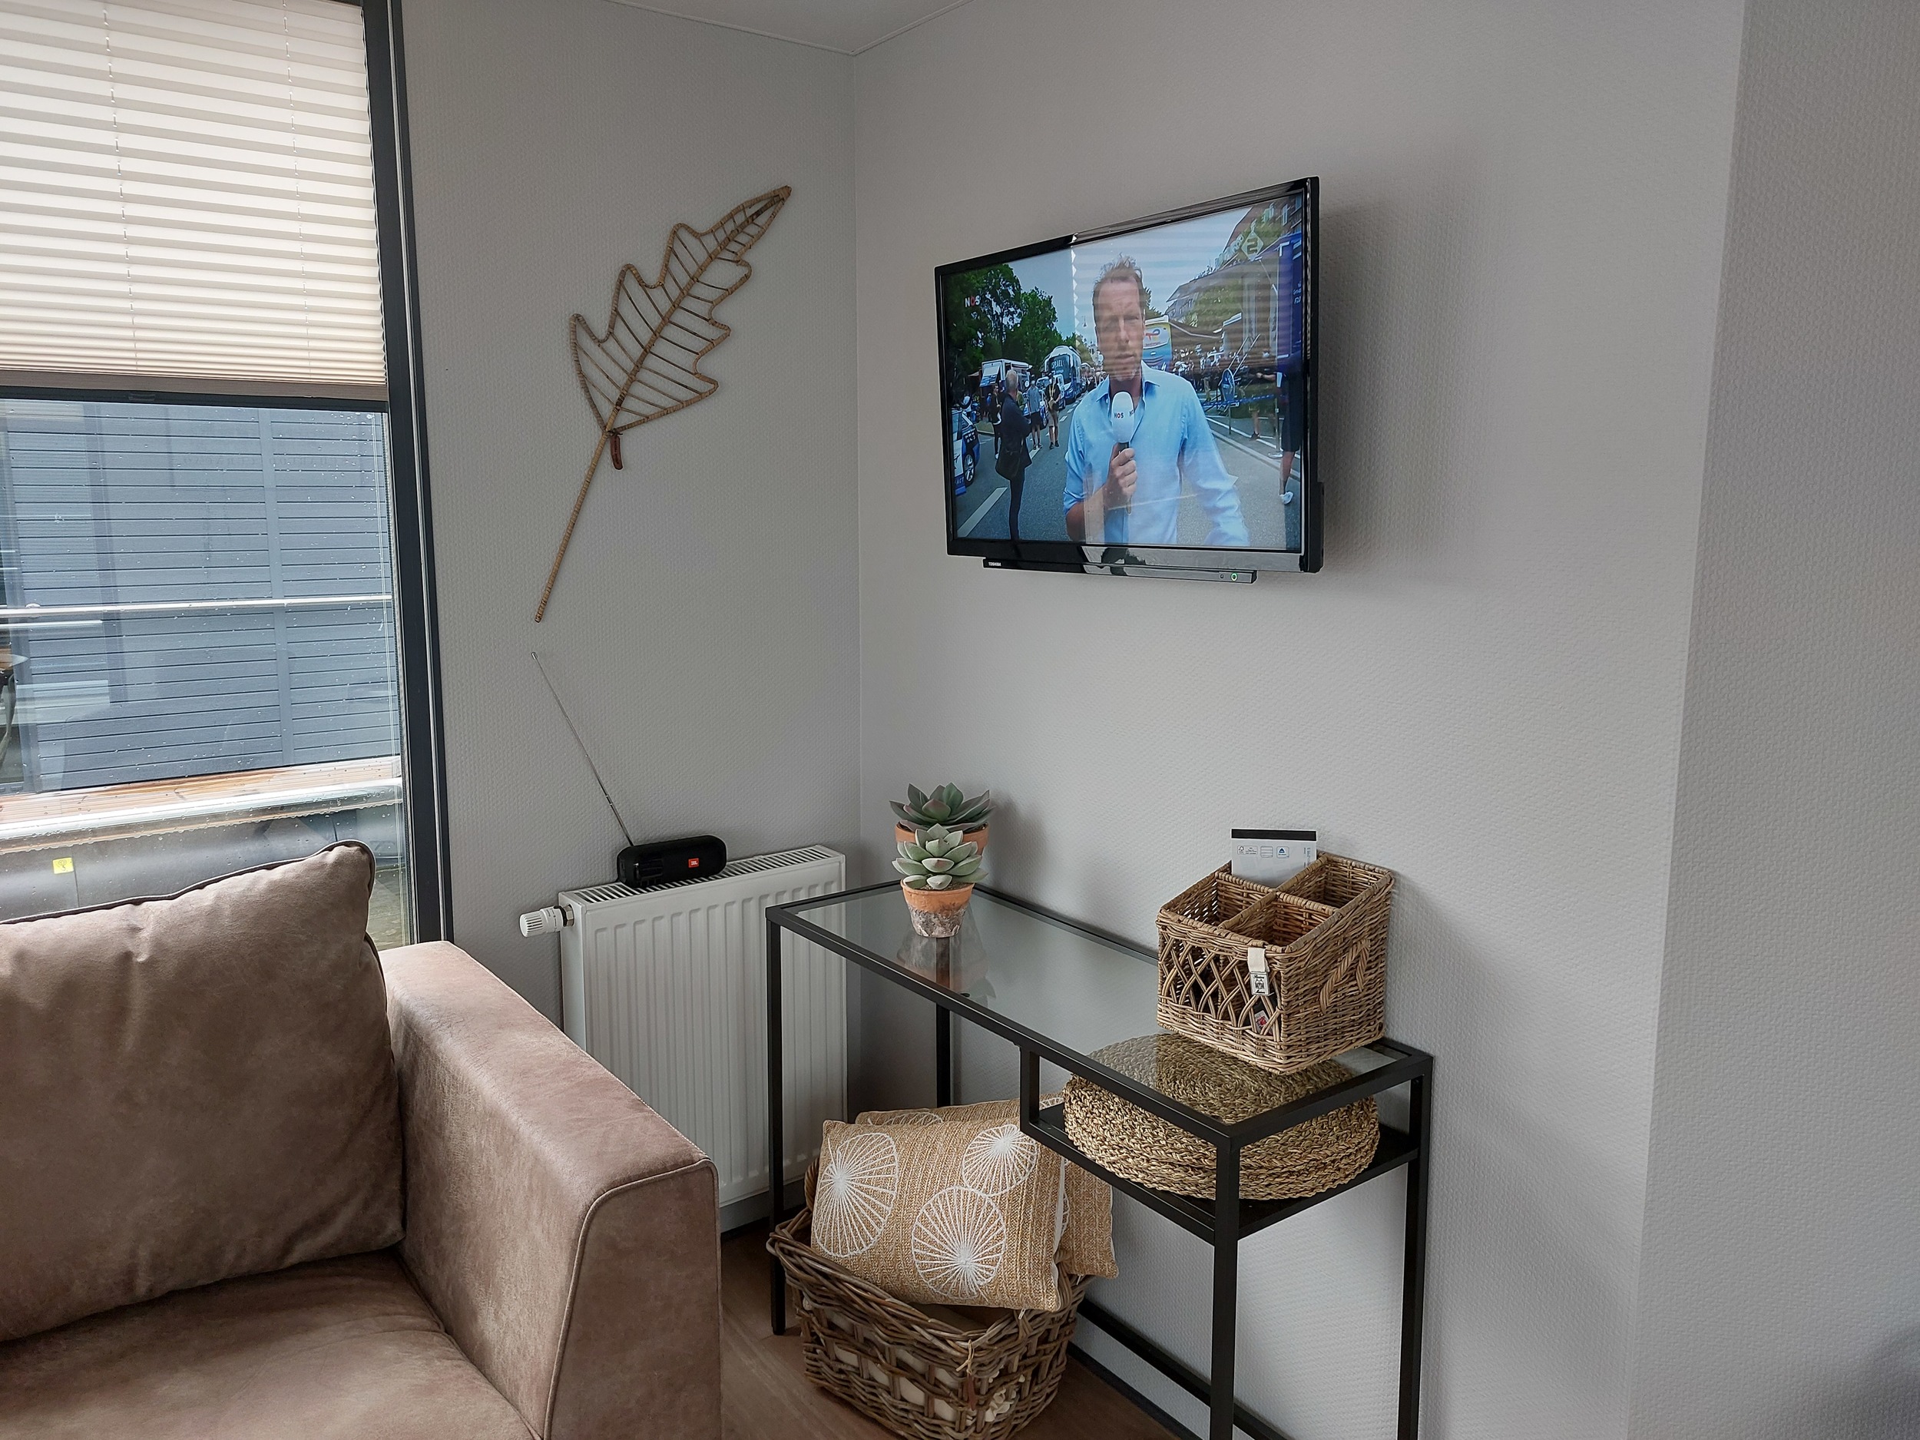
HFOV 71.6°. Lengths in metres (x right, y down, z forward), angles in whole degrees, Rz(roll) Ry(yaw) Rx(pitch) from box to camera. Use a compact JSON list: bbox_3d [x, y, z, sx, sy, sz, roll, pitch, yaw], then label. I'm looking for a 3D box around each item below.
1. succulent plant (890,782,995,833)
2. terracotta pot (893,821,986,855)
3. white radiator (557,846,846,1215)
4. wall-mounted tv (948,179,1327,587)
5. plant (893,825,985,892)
[{"bbox_3d":[-0.033,0.151,2.223,0.168,0.076,0.170,0,9,0],"label":"succulent plant"},{"bbox_3d":[-0.033,0.241,2.237,0.154,0.122,0.154,0,9,0],"label":"terracotta pot"},{"bbox_3d":[-0.438,0.565,2.378,0.500,0.602,0.095,-6,11,-36],"label":"white radiator"},{"bbox_3d":[0.205,-0.423,1.819,0.053,0.460,0.725,-10,13,-34],"label":"wall-mounted tv"},{"bbox_3d":[-0.033,0.206,2.051,0.143,0.095,0.143,0,9,0],"label":"plant"}]

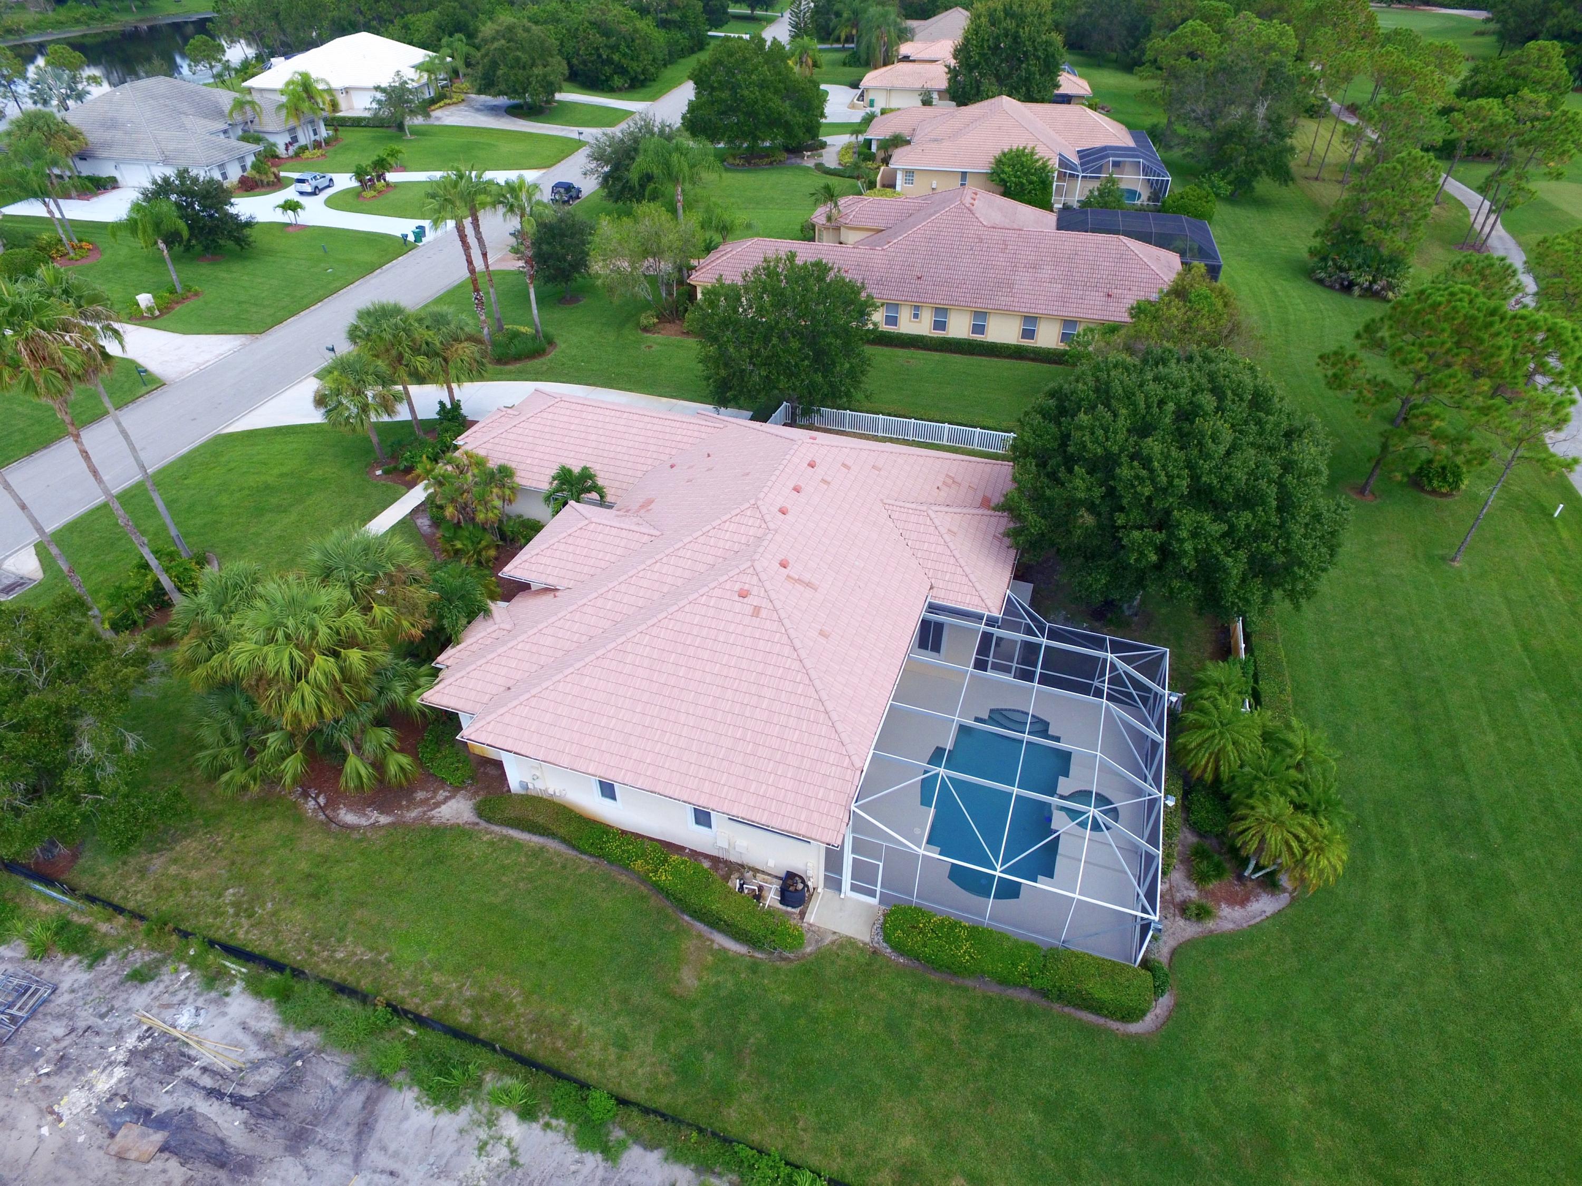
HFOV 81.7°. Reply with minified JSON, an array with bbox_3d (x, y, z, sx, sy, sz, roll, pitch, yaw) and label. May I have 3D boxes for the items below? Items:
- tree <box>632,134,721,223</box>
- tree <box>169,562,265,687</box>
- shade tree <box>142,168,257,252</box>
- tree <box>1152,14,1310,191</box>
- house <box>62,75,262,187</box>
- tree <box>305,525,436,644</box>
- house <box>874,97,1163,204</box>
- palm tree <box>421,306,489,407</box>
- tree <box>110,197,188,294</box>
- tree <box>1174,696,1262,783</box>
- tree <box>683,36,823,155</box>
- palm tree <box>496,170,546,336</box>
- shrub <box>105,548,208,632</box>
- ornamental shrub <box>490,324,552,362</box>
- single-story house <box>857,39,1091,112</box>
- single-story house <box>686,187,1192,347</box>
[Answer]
[{"bbox_3d":[-8.390,-28.809,69.379,6.400,10.700,6.200,0,39,0],"label":"tree"},{"bbox_3d":[-22.004,1.627,35.587,3.900,5.600,3.900,0,39,0],"label":"tree"},{"bbox_3d":[-46.059,-28.809,70.224,8.700,6.000,8.700,-21,44,-25],"label":"shade tree"},{"bbox_3d":[40.024,-45.724,85.362,13.310,14.680,13.310,0,38,0],"label":"tree"},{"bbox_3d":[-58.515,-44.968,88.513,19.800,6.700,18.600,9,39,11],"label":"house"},{"bbox_3d":[-15.179,0.335,33.805,4.360,5.850,4.360,0,38,0],"label":"tree"},{"bbox_3d":[21.351,-44.458,89.292,27.950,7.000,21.900,8,39,9],"label":"house"},{"bbox_3d":[-17.299,-11.665,48.255,3.250,6.750,3.250,0,38,0],"label":"palm tree"},{"bbox_3d":[-44.462,-24.412,64.467,4.690,6.440,4.690,0,38,0],"label":"tree"},{"bbox_3d":[13.331,5.109,28.960,2.600,3.000,2.600,0,39,0],"label":"tree"},{"bbox_3d":[-4.355,-54.781,101.361,15.400,11.200,14.200,0,39,0],"label":"tree"},{"bbox_3d":[-15.475,-19.700,54.671,3.400,9.600,3.400,0,39,0],"label":"palm tree"},{"bbox_3d":[-27.155,-0.324,38.647,2.300,1.400,4.600,12,40,15],"label":"shrub"},{"bbox_3d":[-18.621,-17.305,62.913,3.900,0.950,3.600,0,39,0],"label":"ornamental shrub"},{"bbox_3d":[24.277,-69.007,119.949,27.900,6.800,28.300,6,39,7],"label":"single-story house"},{"bbox_3d":[12.332,-26.533,69.236,34.900,7.100,22.900,9,40,11],"label":"single-story house"}]

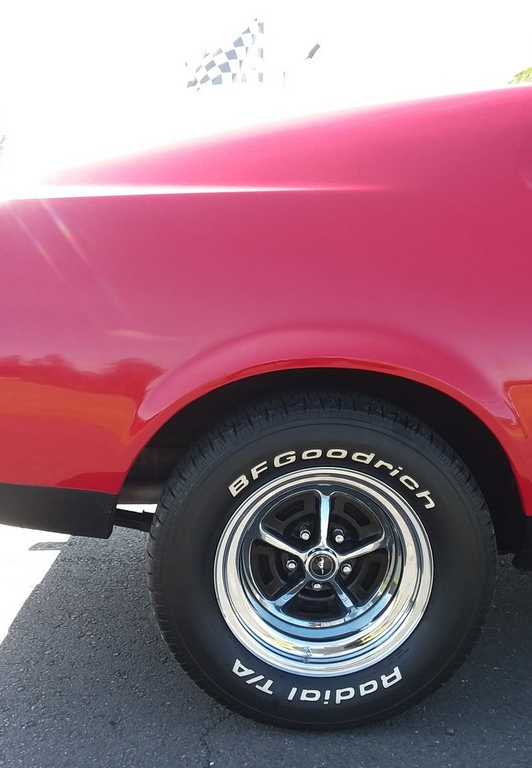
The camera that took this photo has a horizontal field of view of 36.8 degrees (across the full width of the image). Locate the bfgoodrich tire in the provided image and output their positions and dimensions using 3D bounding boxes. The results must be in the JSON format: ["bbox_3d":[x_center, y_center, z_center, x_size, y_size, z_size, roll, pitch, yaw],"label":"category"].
[{"bbox_3d":[0.106,0.344,1.615,0.680,0.675,0.250,0,9,-2],"label":"bfgoodrich tire"}]

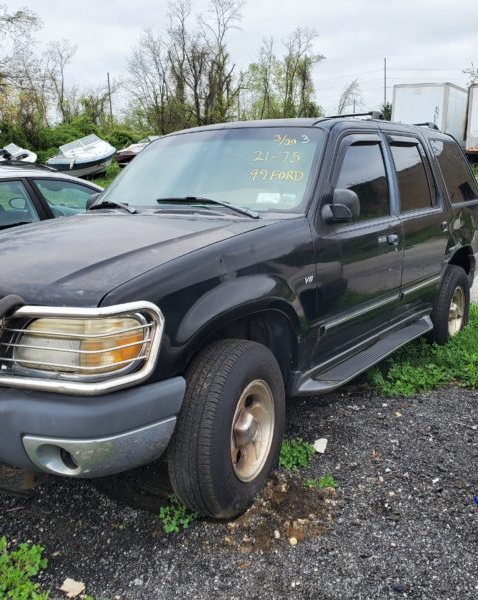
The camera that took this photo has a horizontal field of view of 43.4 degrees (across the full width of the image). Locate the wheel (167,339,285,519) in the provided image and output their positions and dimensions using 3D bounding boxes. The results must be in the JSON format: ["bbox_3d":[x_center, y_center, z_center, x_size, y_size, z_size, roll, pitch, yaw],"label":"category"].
[{"bbox_3d":[-0.027,0.533,2.534,0.235,0.730,0.730,5,13,26],"label":"wheel"}]

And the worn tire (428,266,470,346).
[{"bbox_3d":[1.631,0.089,4.791,0.235,0.730,0.730,7,14,35],"label":"worn tire"}]

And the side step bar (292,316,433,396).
[{"bbox_3d":[0.836,0.301,3.619,0.240,0.140,1.700,7,14,35],"label":"side step bar"}]

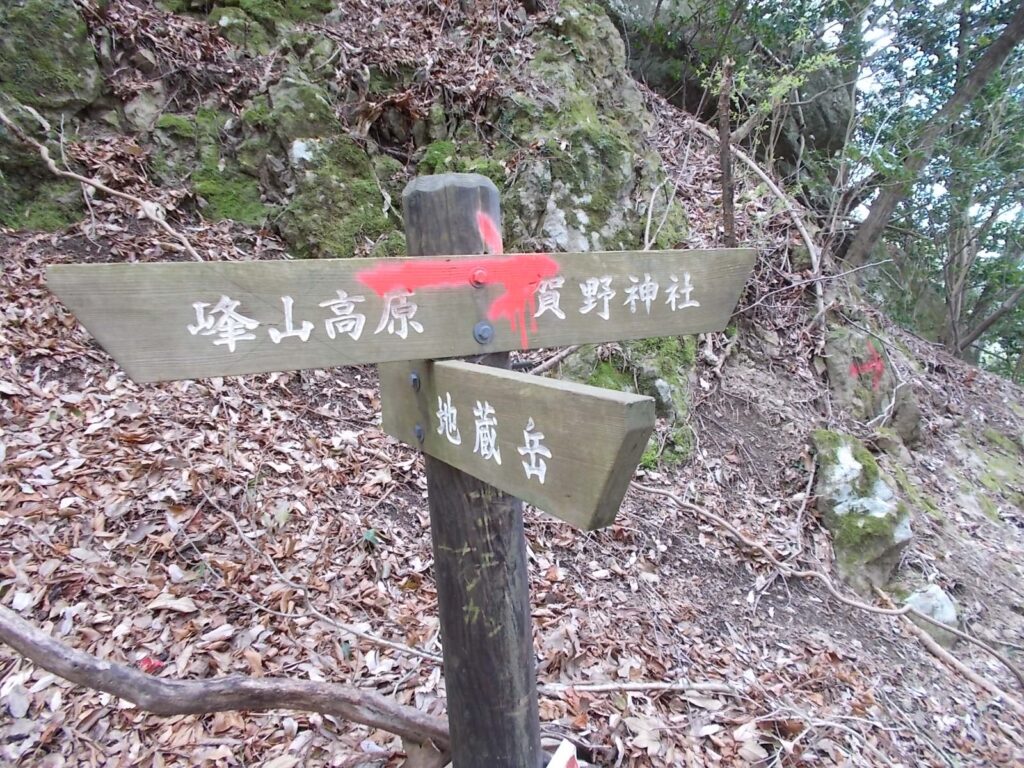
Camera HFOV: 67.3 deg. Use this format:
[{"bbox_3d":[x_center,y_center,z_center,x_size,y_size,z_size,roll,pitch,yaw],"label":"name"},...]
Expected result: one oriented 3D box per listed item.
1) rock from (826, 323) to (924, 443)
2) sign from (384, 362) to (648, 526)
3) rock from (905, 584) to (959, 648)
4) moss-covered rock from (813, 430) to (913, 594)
[{"bbox_3d":[1.547,0.011,3.300,0.390,0.490,0.340,0,8,25],"label":"rock"},{"bbox_3d":[-0.035,0.042,0.874,0.030,0.125,0.581,-11,12,-28],"label":"sign"},{"bbox_3d":[1.282,0.710,2.350,0.160,0.180,0.160,0,8,29],"label":"rock"},{"bbox_3d":[1.185,0.434,2.600,0.320,0.510,0.330,0,8,24],"label":"moss-covered rock"}]

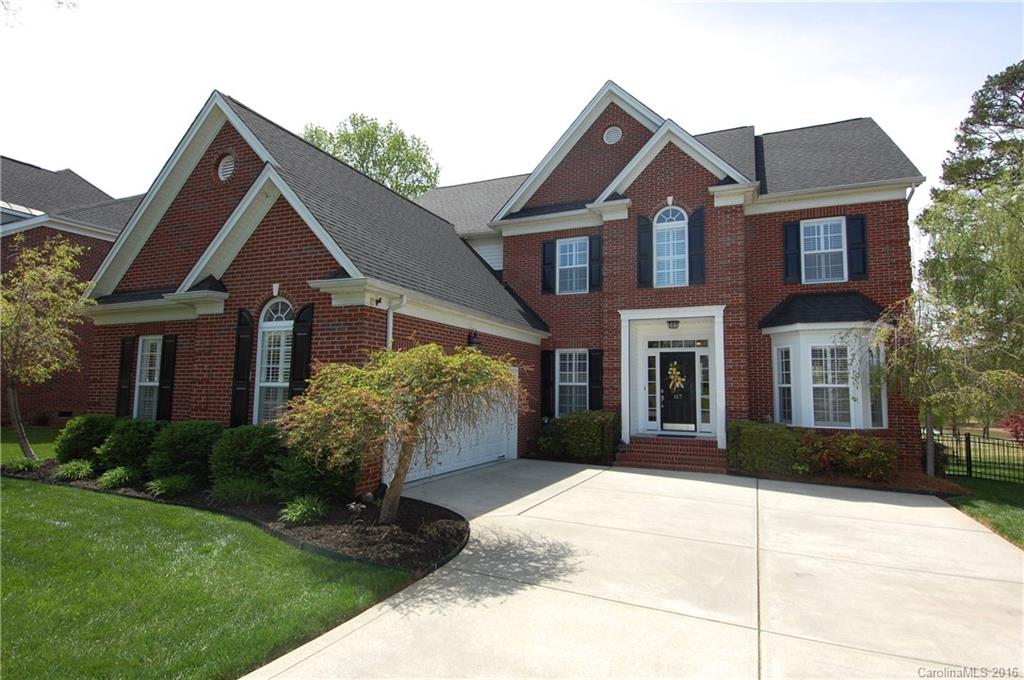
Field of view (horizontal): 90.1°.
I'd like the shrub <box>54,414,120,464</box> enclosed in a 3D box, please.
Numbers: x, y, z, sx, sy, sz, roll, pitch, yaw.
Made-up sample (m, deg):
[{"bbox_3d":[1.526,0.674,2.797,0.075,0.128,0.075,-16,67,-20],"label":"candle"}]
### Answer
[{"bbox_3d":[-7.113,1.707,8.730,1.020,0.880,1.000,-1,-6,25],"label":"shrub"}]

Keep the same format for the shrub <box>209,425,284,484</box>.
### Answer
[{"bbox_3d":[-3.654,1.651,7.110,1.030,0.890,1.000,-1,-6,25],"label":"shrub"}]

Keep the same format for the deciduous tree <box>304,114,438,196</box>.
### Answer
[{"bbox_3d":[-7.345,-4.021,26.319,8.000,15.800,7.800,-1,-6,25],"label":"deciduous tree"}]

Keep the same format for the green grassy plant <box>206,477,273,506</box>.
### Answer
[{"bbox_3d":[-3.740,2.035,7.076,0.800,0.380,0.700,-1,-6,25],"label":"green grassy plant"}]

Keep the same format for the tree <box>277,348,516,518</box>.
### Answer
[{"bbox_3d":[-1.220,1.038,5.660,2.600,1.920,2.350,-1,-6,25],"label":"tree"}]

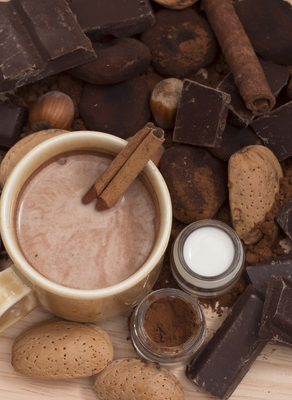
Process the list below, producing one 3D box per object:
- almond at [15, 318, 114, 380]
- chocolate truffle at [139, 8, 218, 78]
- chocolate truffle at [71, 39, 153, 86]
[{"bbox_3d":[-0.035,0.062,0.482,0.041,0.018,0.024,-6,75,-2],"label":"almond"},{"bbox_3d":[0.014,-0.070,0.514,0.035,0.019,0.033,0,75,0],"label":"chocolate truffle"},{"bbox_3d":[-0.016,-0.060,0.503,0.037,0.017,0.030,-7,42,-8],"label":"chocolate truffle"}]

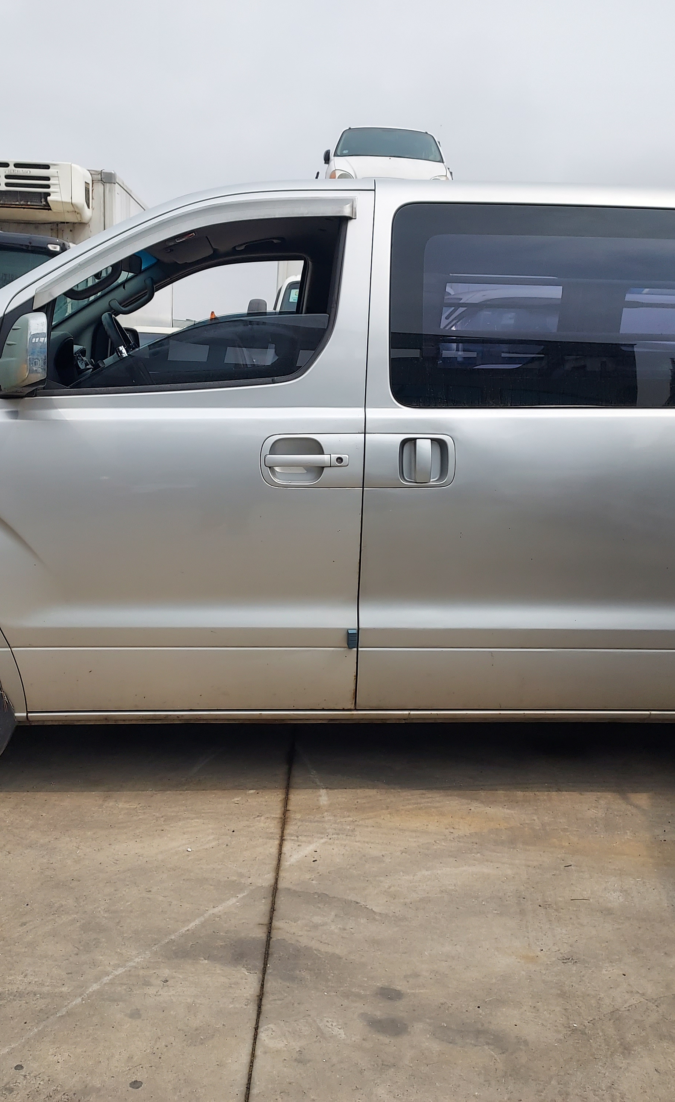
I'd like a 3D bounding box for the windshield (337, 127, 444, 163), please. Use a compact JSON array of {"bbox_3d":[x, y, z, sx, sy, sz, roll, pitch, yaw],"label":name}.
[{"bbox_3d":[0.695,-5.449,13.700,1.450,0.500,0.500,2,10,-3],"label":"windshield"}]

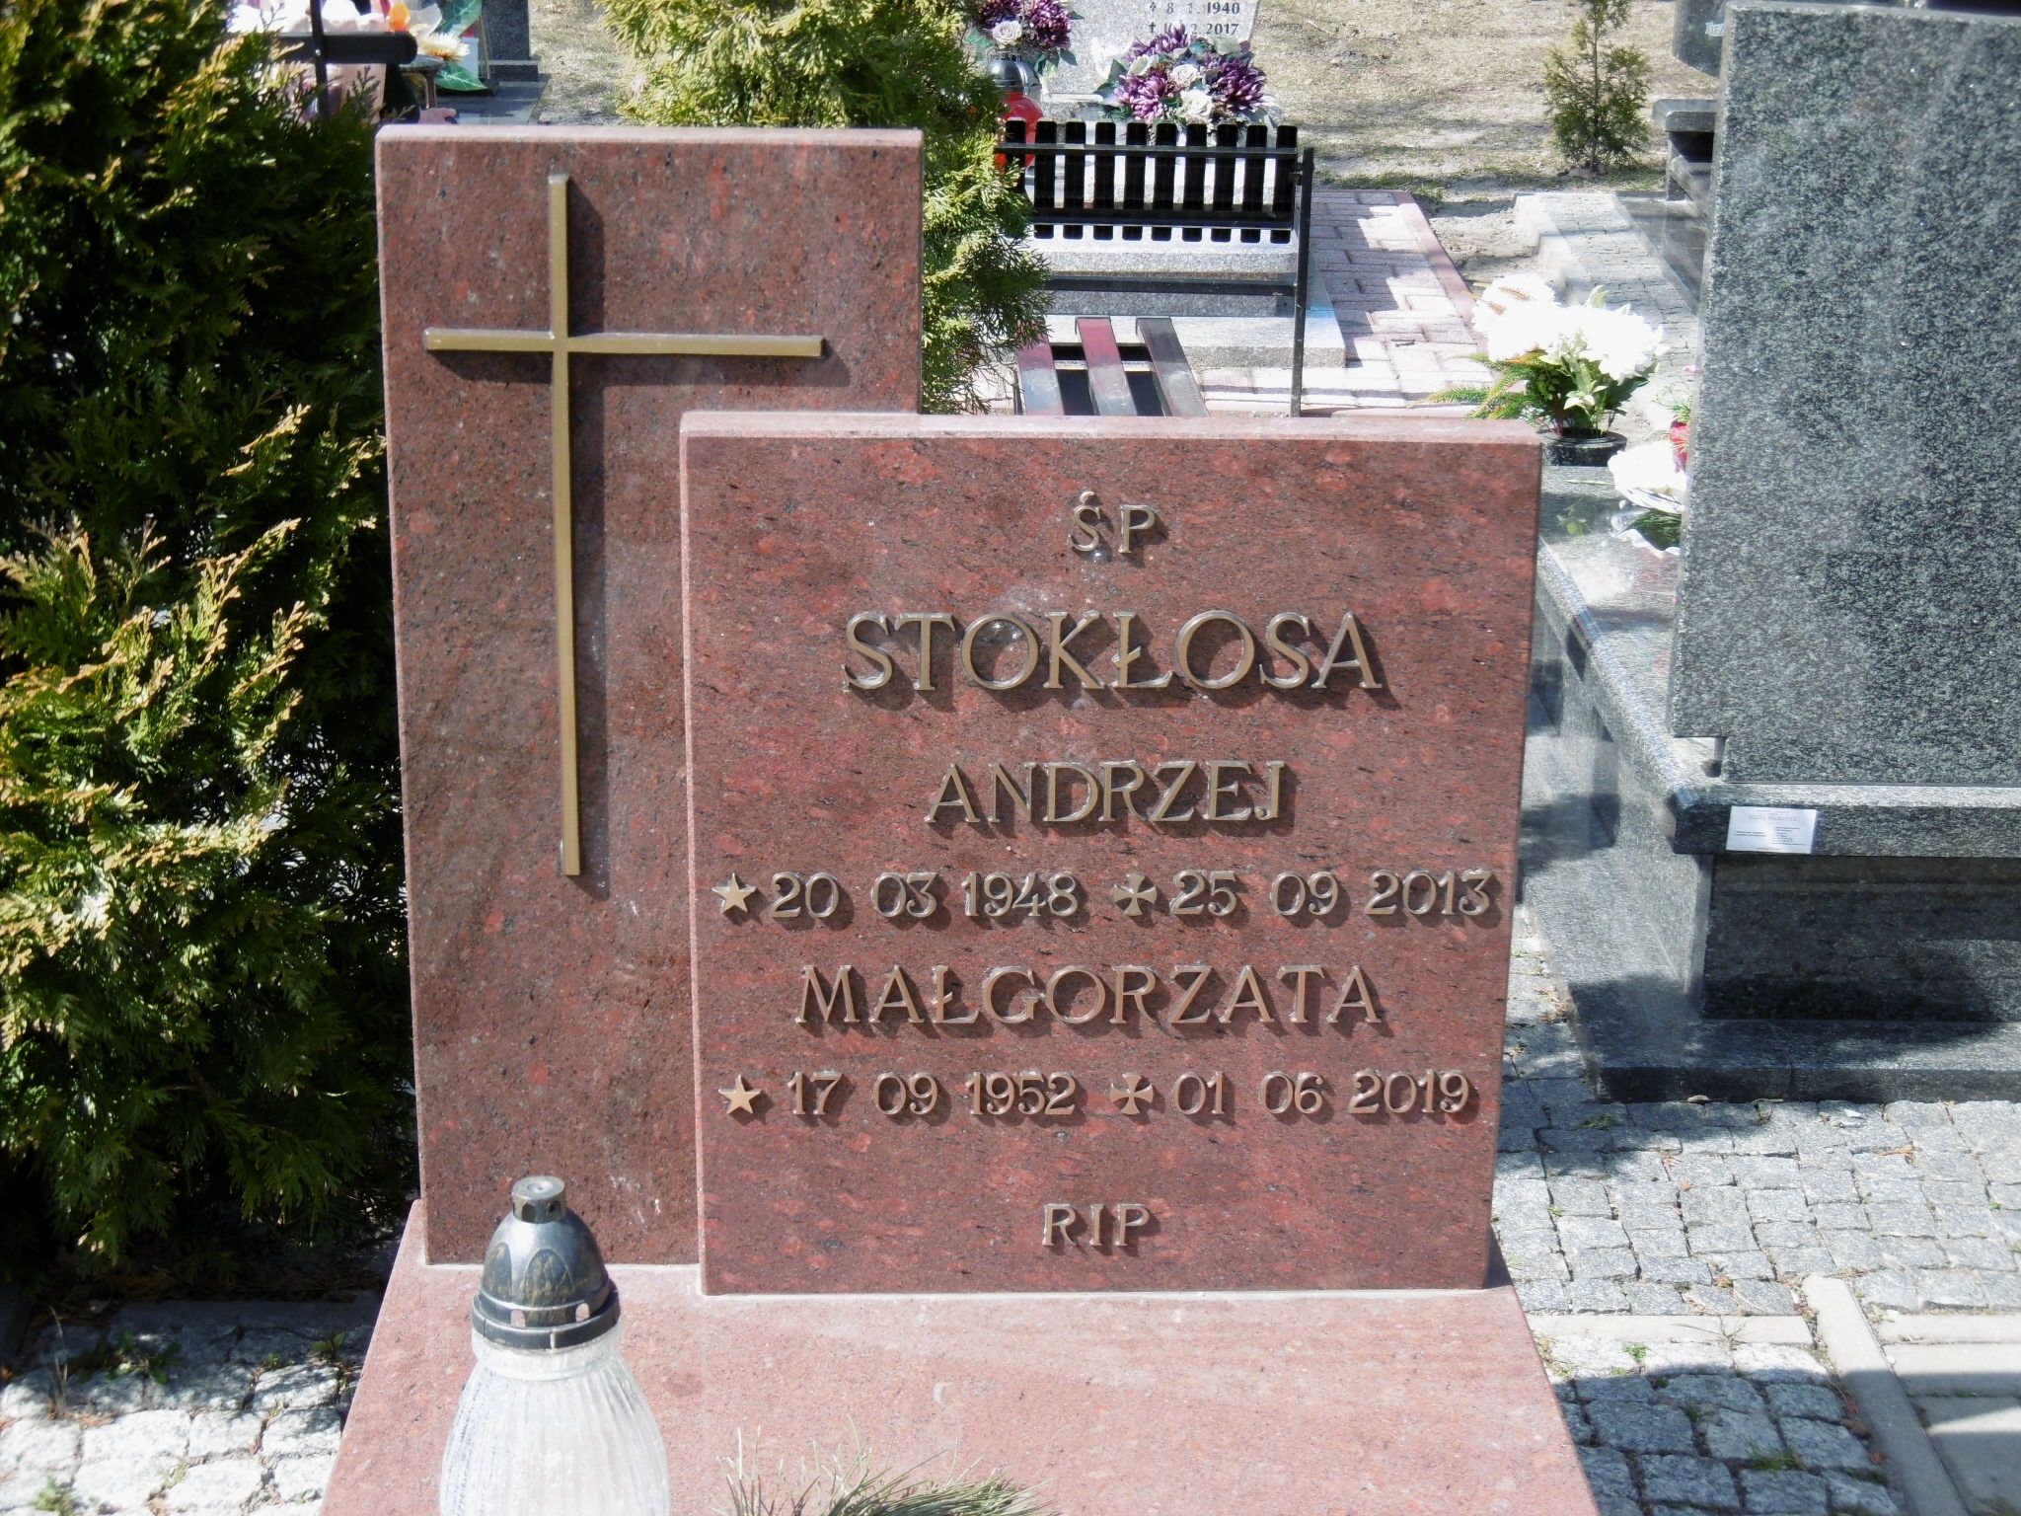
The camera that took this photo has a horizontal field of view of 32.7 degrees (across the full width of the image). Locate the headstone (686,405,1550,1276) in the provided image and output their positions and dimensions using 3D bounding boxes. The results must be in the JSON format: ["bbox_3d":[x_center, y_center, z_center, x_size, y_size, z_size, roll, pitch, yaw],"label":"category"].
[{"bbox_3d":[0.063,0.077,2.356,0.555,0.625,0.054,0,21,-2],"label":"headstone"}]

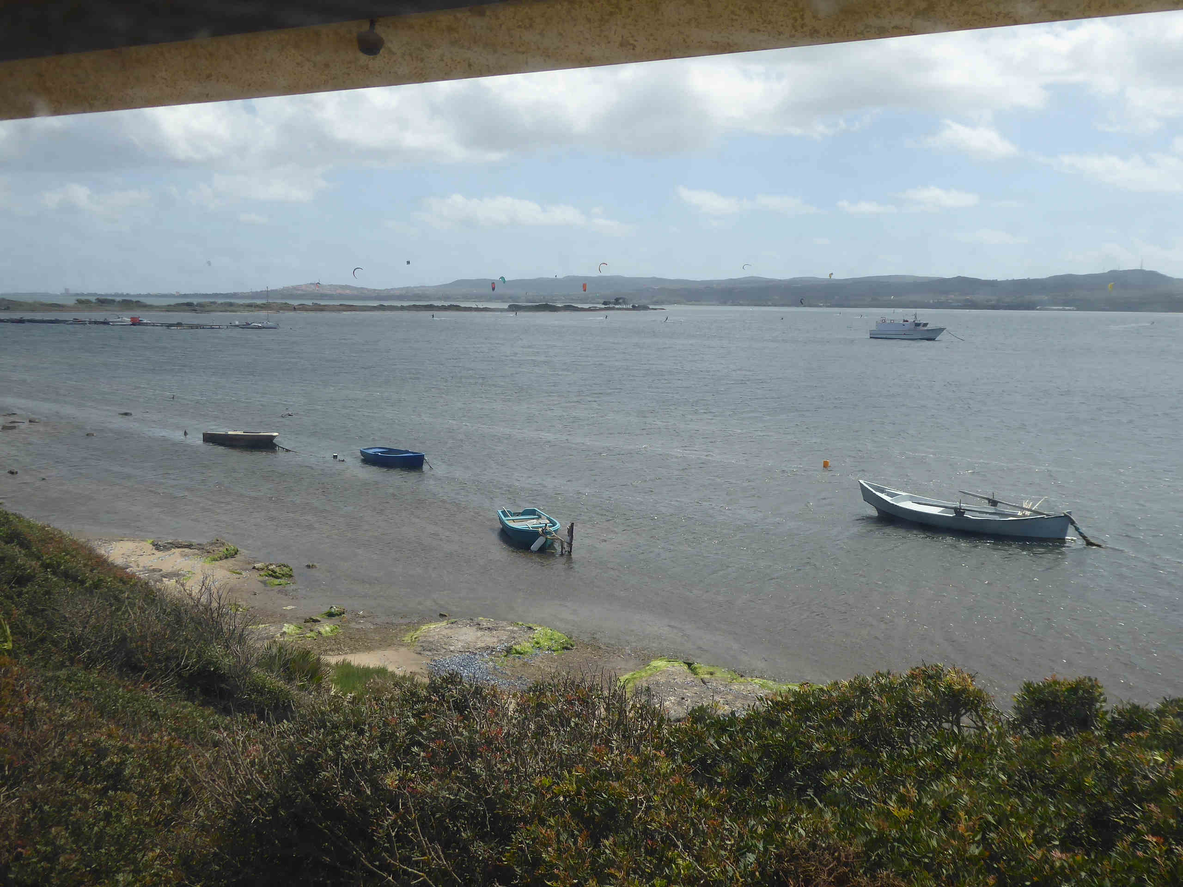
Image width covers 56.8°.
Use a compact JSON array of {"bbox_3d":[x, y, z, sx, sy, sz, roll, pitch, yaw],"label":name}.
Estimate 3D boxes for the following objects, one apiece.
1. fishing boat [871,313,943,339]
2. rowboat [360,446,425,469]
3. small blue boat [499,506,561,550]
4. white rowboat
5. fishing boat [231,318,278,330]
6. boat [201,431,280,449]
[{"bbox_3d":[59.902,-21.999,207.781,14.400,4.800,4.000,4,8,23],"label":"fishing boat"},{"bbox_3d":[-7.617,0.547,42.347,3.300,0.600,1.270,6,9,38],"label":"rowboat"},{"bbox_3d":[-1.562,2.295,29.236,1.370,0.650,3.050,-2,8,-20],"label":"small blue boat"},{"bbox_3d":[10.593,1.933,31.554,5.900,1.100,1.600,6,9,34],"label":"white rowboat"},{"bbox_3d":[-68.406,-24.294,222.536,9.400,2.300,2.800,1,7,3],"label":"fishing boat"},{"bbox_3d":[-15.205,-0.184,47.549,3.500,0.570,1.250,2,8,12],"label":"boat"}]

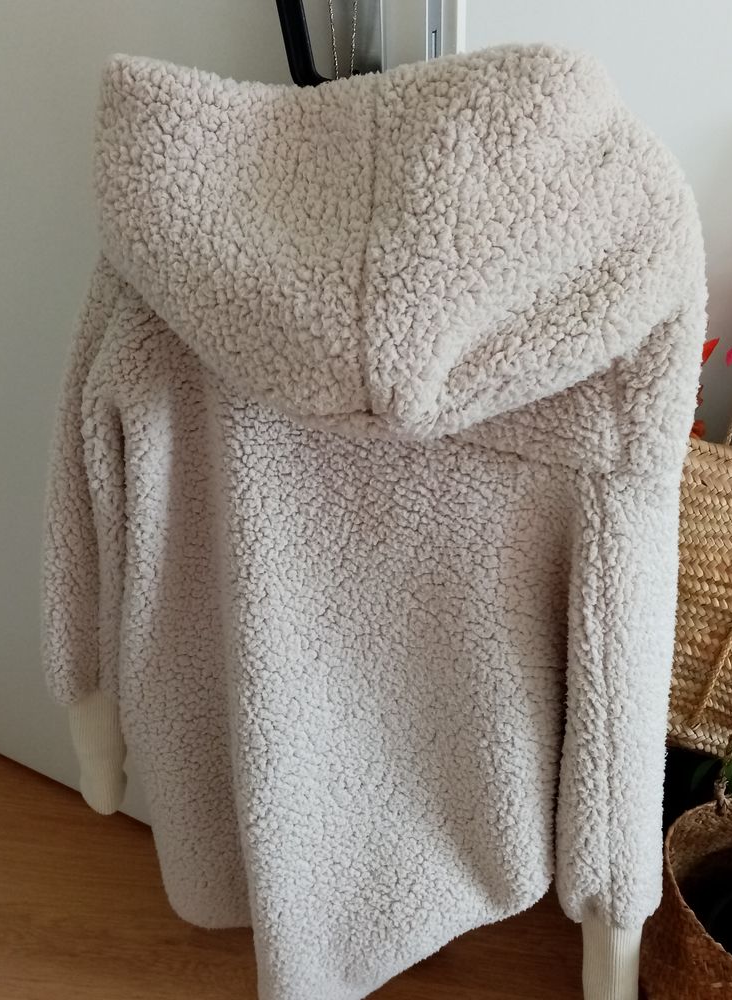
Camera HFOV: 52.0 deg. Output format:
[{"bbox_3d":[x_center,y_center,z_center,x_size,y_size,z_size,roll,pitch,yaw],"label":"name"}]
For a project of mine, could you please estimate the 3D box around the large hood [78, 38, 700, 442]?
[{"bbox_3d":[0.014,-0.163,0.508,0.390,0.240,0.180,10,29,24],"label":"large hood"}]

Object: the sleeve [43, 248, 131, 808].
[{"bbox_3d":[-0.265,0.039,0.722,0.120,0.640,0.125,16,26,21],"label":"sleeve"}]

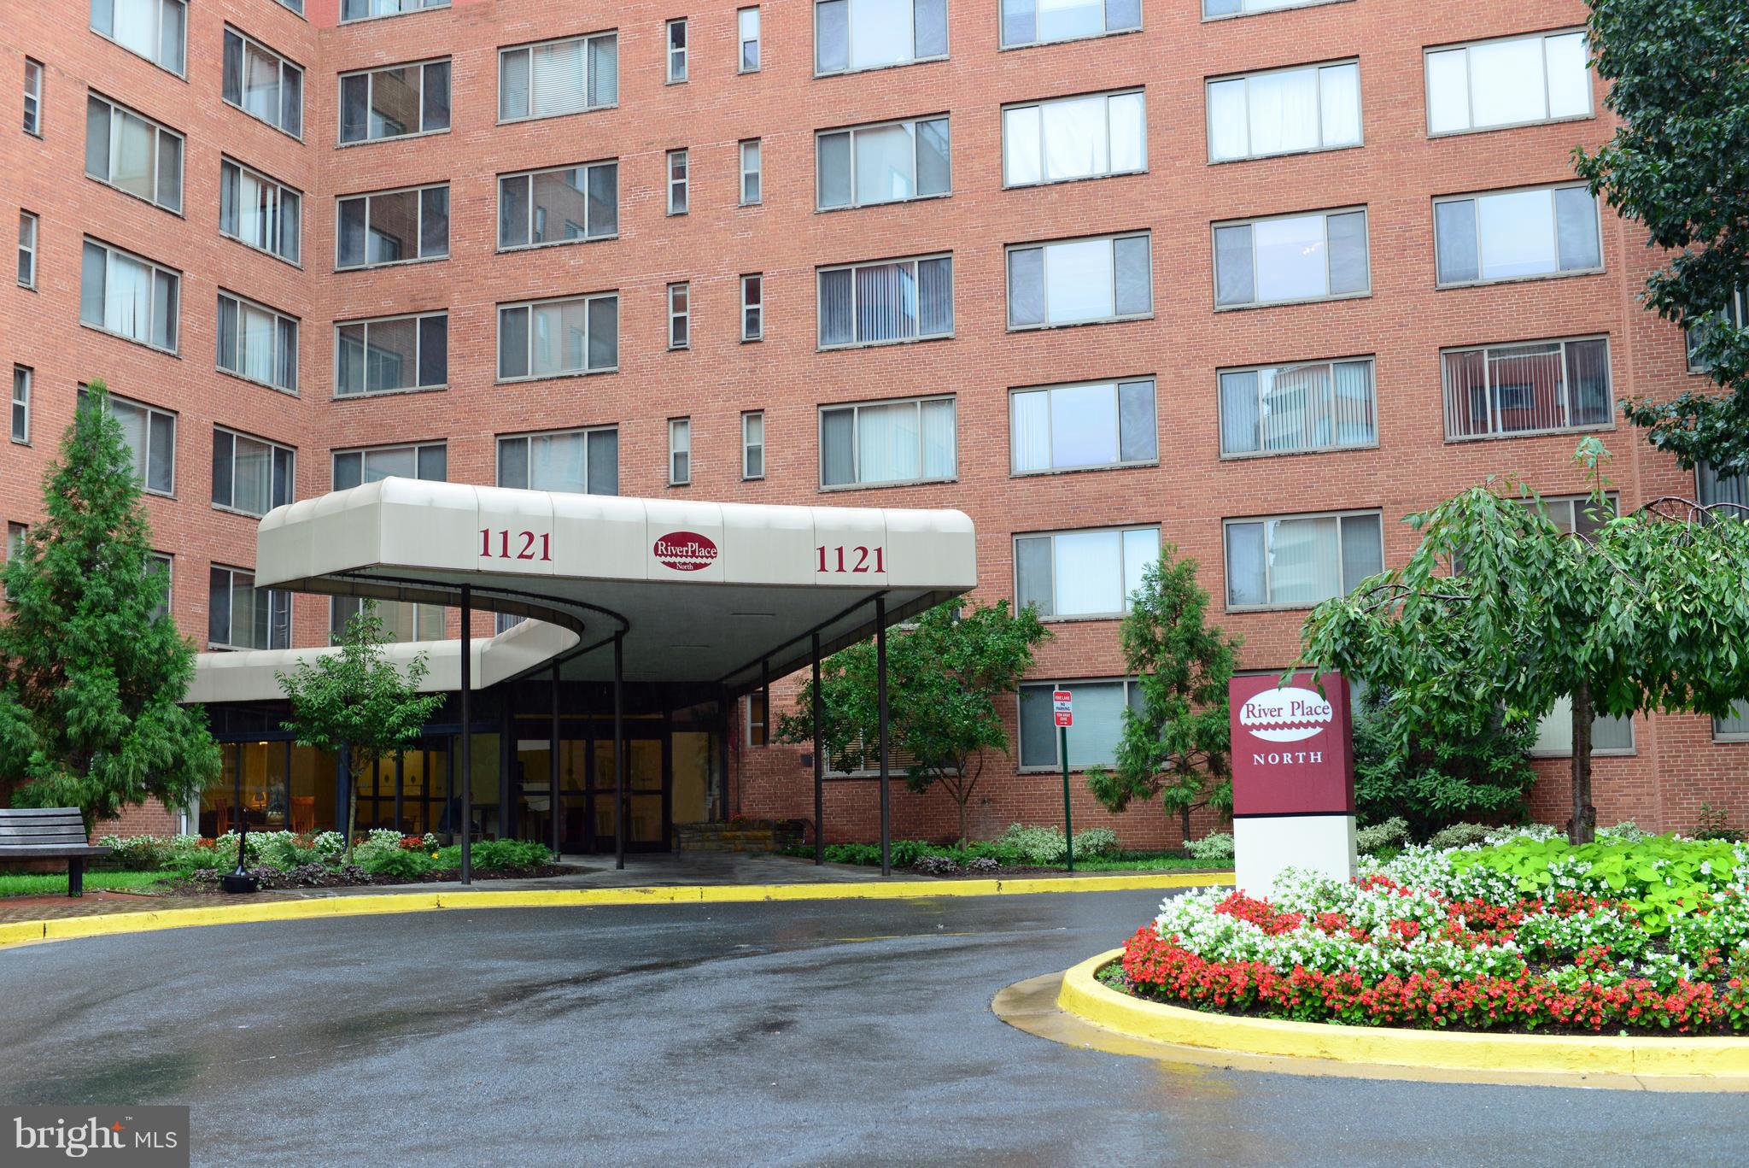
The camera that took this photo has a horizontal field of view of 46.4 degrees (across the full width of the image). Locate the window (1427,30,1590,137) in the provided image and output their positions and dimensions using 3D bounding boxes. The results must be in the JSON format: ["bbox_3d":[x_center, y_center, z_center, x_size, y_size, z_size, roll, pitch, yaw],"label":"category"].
[{"bbox_3d":[10.917,-8.631,35.152,2.654,1.571,0.130,-4,-8,19],"label":"window"}]

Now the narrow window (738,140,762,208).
[{"bbox_3d":[-2.412,-8.007,39.783,0.440,1.280,0.130,-4,-8,18],"label":"narrow window"}]

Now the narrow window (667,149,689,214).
[{"bbox_3d":[-3.873,-7.917,40.272,0.440,1.280,0.130,-4,-8,18],"label":"narrow window"}]

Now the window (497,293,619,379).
[{"bbox_3d":[-6.266,-4.869,40.445,2.680,1.560,0.120,-3,-8,19],"label":"window"}]

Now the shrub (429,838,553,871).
[{"bbox_3d":[-5.749,4.074,30.730,1.809,0.469,1.100,-1,-7,0],"label":"shrub"}]

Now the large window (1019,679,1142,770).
[{"bbox_3d":[3.865,2.493,36.152,2.663,1.517,0.120,-4,-8,18],"label":"large window"}]

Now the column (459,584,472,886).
[{"bbox_3d":[-4.182,1.546,20.900,0.090,3.052,0.090,-1,-8,0],"label":"column"}]

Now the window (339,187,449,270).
[{"bbox_3d":[-9.881,-7.307,41.990,2.680,1.560,0.120,-3,-8,19],"label":"window"}]

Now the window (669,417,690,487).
[{"bbox_3d":[-3.779,-2.556,39.771,0.445,1.320,0.130,-4,-8,19],"label":"window"}]

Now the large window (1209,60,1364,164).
[{"bbox_3d":[7.291,-8.396,36.353,2.670,1.517,0.120,-4,-8,18],"label":"large window"}]

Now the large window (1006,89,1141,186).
[{"bbox_3d":[3.677,-8.222,37.726,2.660,1.570,0.140,-4,-8,18],"label":"large window"}]

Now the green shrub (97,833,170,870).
[{"bbox_3d":[-10.288,3.714,28.300,0.924,0.512,0.900,-1,-8,0],"label":"green shrub"}]

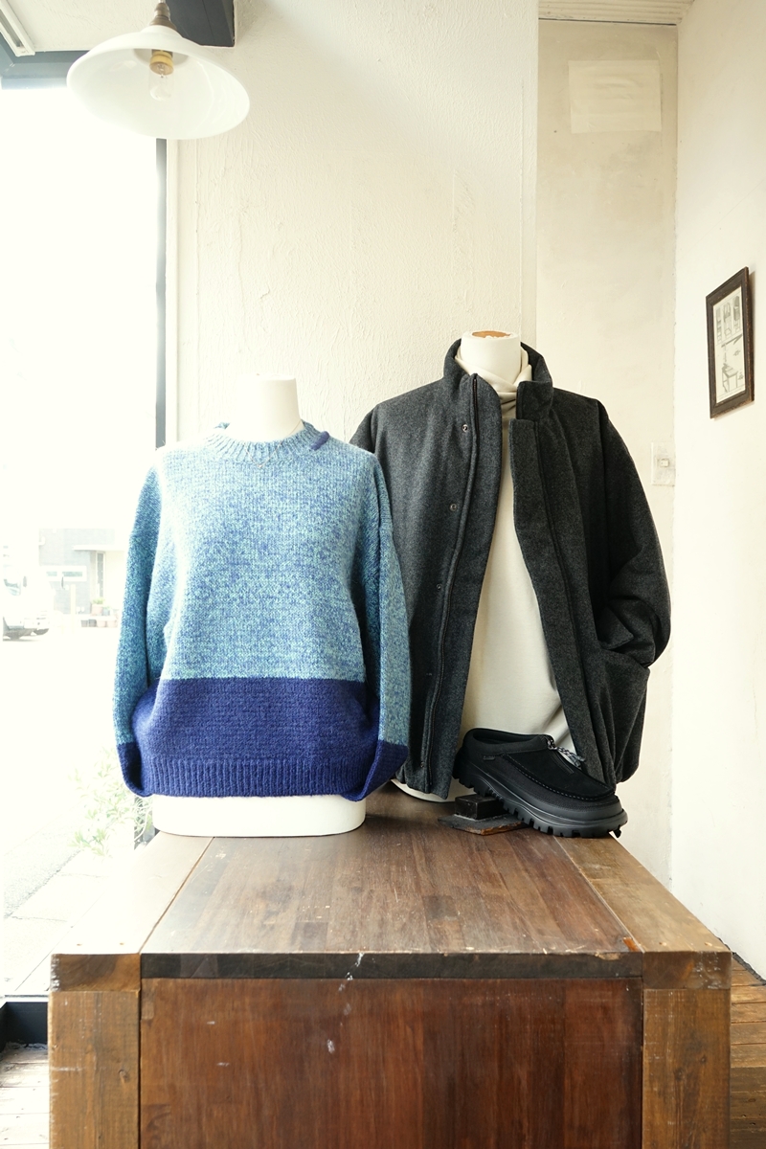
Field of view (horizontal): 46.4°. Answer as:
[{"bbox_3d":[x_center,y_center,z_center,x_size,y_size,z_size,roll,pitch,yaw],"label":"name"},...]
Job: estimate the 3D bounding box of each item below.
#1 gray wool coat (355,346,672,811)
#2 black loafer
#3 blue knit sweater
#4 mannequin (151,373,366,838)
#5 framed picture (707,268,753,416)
[{"bbox_3d":[0.216,-0.030,1.700,0.590,0.845,0.310,1,-1,-14],"label":"gray wool coat"},{"bbox_3d":[0.245,0.325,1.390,0.280,0.112,0.105,15,4,21],"label":"black loafer"},{"bbox_3d":[-0.200,0.049,1.480,0.485,0.595,0.270,0,-1,-4],"label":"blue knit sweater"},{"bbox_3d":[-0.200,0.035,1.450,0.360,0.720,0.235,0,-1,-2],"label":"mannequin"},{"bbox_3d":[0.810,-0.530,2.090,0.016,0.300,0.222,-2,-1,-3],"label":"framed picture"}]

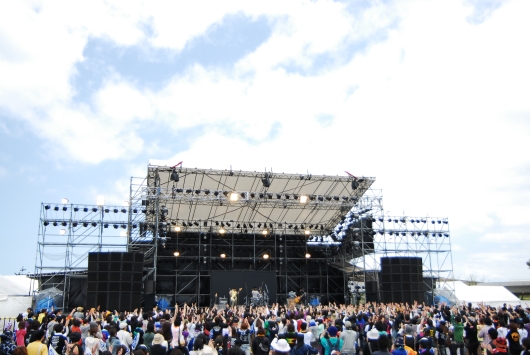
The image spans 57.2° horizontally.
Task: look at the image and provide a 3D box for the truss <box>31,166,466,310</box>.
[{"bbox_3d":[-1.000,5.940,38.480,29.780,10.500,11.250,3,-13,-13],"label":"truss"}]

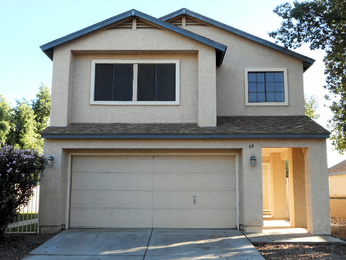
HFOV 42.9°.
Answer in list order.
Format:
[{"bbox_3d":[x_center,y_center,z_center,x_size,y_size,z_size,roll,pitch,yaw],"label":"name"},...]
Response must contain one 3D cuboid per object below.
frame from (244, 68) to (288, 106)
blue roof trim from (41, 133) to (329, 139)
[{"bbox_3d":[3.069,-1.400,14.374,1.390,1.260,0.100,0,-7,0],"label":"frame"},{"bbox_3d":[0.354,0.173,12.140,7.925,0.140,0.080,0,-7,0],"label":"blue roof trim"}]

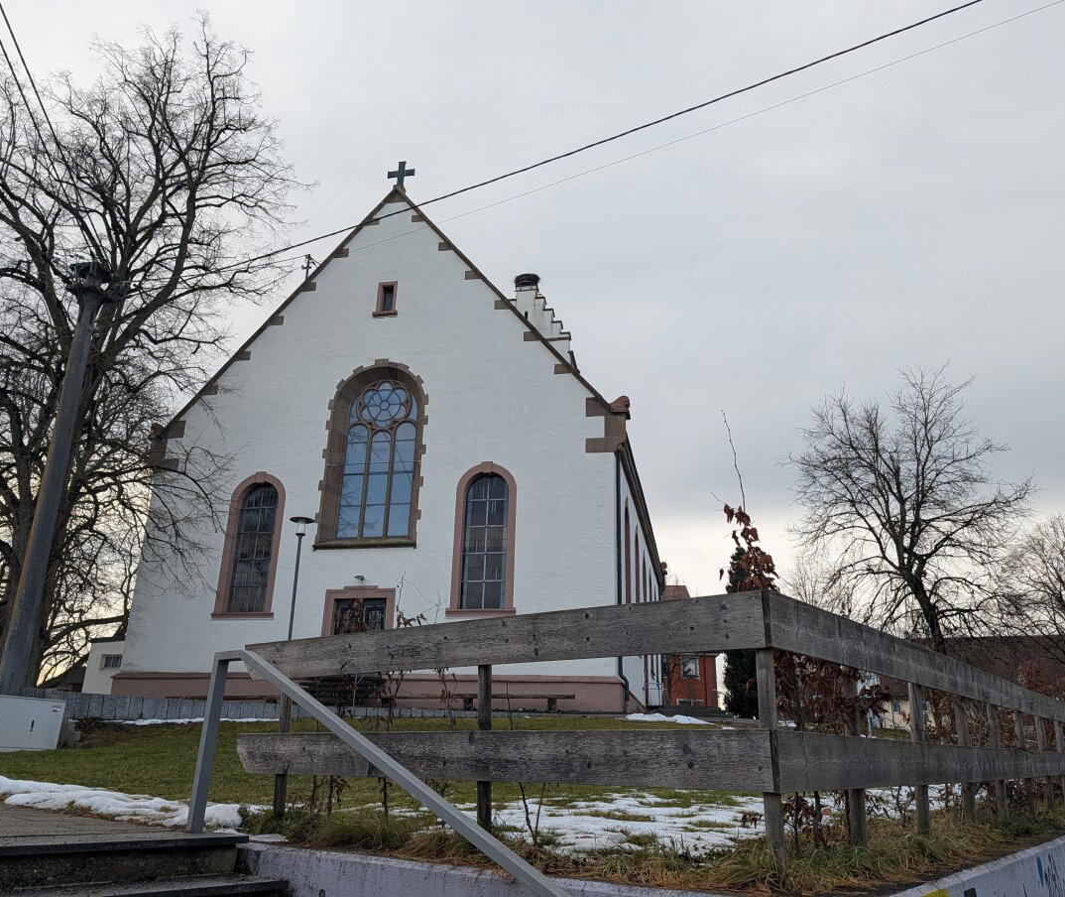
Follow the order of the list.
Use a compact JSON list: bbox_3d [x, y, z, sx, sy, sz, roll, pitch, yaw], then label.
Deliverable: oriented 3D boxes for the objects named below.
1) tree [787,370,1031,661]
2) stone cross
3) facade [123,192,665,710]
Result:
[{"bbox_3d":[13.156,3.063,28.126,7.800,12.800,7.700,-3,-20,11],"label":"tree"},{"bbox_3d":[-4.835,-10.161,30.950,1.050,1.100,0.260,-3,-20,11],"label":"stone cross"},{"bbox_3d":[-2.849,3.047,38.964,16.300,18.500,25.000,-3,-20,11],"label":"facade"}]

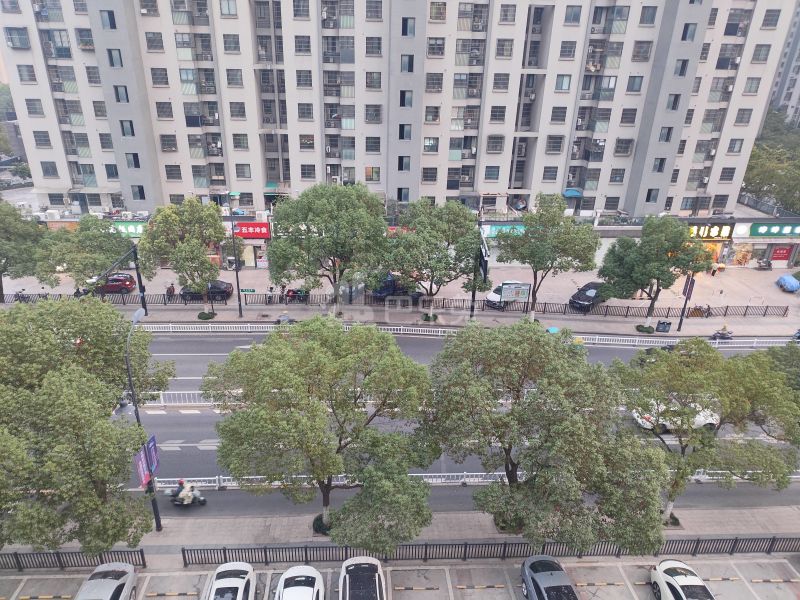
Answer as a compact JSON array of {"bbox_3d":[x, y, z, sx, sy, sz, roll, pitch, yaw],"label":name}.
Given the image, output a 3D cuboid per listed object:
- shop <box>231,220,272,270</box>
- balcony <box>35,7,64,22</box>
[{"bbox_3d":[-14.033,-5.999,54.288,3.700,4.600,4.600,0,25,-2],"label":"shop"},{"bbox_3d":[-30.360,-24.736,48.085,2.500,1.250,1.300,0,25,-3],"label":"balcony"}]

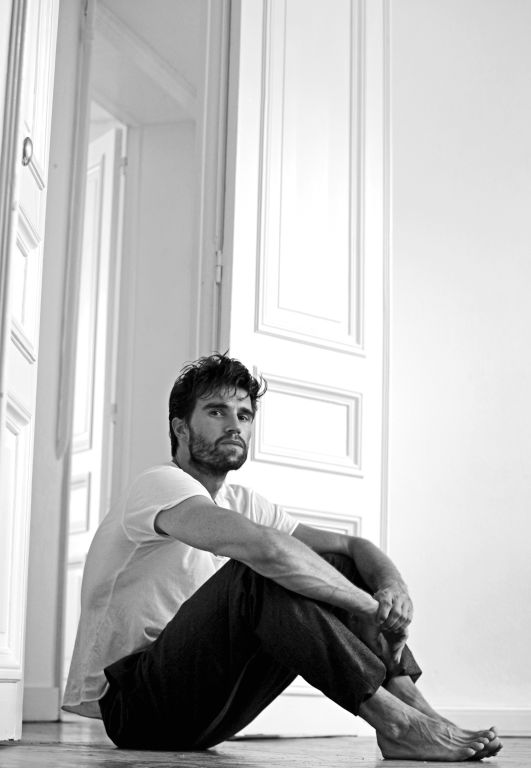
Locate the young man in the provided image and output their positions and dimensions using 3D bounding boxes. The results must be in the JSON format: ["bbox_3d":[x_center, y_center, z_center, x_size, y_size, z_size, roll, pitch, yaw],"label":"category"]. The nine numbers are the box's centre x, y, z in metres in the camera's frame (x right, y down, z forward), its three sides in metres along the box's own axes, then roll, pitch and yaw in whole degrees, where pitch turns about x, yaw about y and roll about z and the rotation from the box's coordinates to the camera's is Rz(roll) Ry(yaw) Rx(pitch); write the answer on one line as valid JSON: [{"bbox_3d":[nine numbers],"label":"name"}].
[{"bbox_3d":[0.010,0.350,3.520,0.970,0.845,0.520,-4,-12,25],"label":"young man"}]

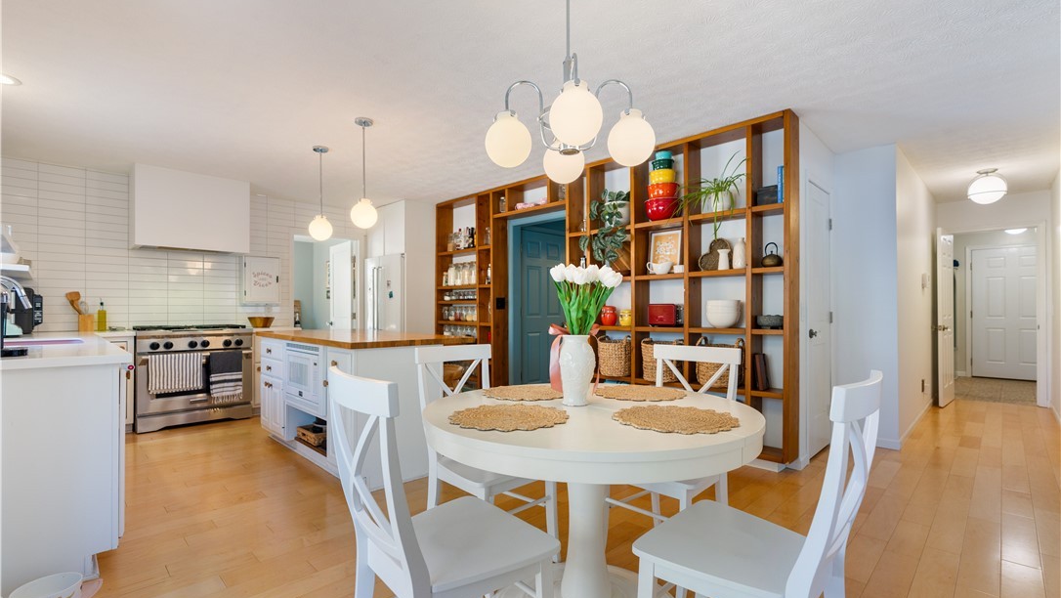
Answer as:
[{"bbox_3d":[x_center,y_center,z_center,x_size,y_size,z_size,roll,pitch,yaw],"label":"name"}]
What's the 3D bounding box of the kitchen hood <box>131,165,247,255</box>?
[{"bbox_3d":[-3.461,-0.860,4.805,0.915,0.748,0.535,1,-1,-45],"label":"kitchen hood"}]

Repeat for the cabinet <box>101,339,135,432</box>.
[{"bbox_3d":[-3.800,0.753,4.287,0.280,0.880,0.600,1,-2,-45],"label":"cabinet"}]

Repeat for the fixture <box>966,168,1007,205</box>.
[{"bbox_3d":[4.426,-1.075,4.567,0.290,0.330,0.290,1,-1,-45],"label":"fixture"}]

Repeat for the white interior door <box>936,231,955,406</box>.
[{"bbox_3d":[4.939,0.197,5.609,0.735,2.030,0.040,1,-1,-40],"label":"white interior door"}]

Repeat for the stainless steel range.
[{"bbox_3d":[-3.344,0.735,4.687,0.905,0.935,0.700,1,-2,-45],"label":"stainless steel range"}]

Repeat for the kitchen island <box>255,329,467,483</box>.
[{"bbox_3d":[-1.379,0.726,3.709,0.910,0.910,1.860,1,-2,-45],"label":"kitchen island"}]

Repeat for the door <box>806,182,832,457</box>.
[{"bbox_3d":[2.231,0.160,3.665,0.570,2.030,0.045,1,-2,-45],"label":"door"}]

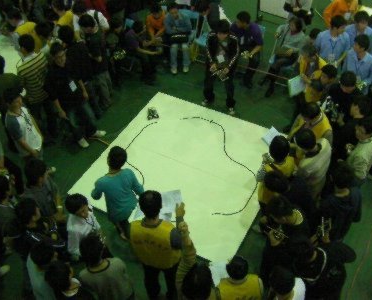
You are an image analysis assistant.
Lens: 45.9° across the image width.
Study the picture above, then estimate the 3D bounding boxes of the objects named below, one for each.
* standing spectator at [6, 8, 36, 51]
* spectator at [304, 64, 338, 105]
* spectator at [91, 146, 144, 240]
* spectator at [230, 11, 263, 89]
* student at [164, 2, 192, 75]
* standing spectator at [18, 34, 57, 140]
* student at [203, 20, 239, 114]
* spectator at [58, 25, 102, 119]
[{"bbox_3d":[-2.444,-1.594,7.172,0.700,1.350,0.550,10,49,12],"label":"standing spectator"},{"bbox_3d":[1.730,-0.545,5.901,0.550,1.530,0.520,31,56,27],"label":"spectator"},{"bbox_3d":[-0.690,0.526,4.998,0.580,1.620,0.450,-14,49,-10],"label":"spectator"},{"bbox_3d":[0.975,-1.689,7.141,0.550,1.270,0.800,10,49,12],"label":"spectator"},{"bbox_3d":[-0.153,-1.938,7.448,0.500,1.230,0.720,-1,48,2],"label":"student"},{"bbox_3d":[-2.010,-0.882,6.289,0.600,1.680,0.450,-35,55,-25],"label":"standing spectator"},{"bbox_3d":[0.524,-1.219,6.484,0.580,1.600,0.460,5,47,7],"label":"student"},{"bbox_3d":[-1.451,-1.054,6.381,0.420,1.670,0.520,-1,47,2],"label":"spectator"}]

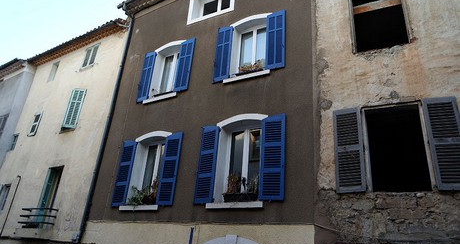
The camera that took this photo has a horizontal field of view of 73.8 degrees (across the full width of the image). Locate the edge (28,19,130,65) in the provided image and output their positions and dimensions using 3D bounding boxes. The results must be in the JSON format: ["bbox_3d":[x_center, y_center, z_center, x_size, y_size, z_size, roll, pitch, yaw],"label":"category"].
[{"bbox_3d":[-5.399,-2.687,10.645,5.350,0.290,0.340,-9,-26,29],"label":"edge"}]

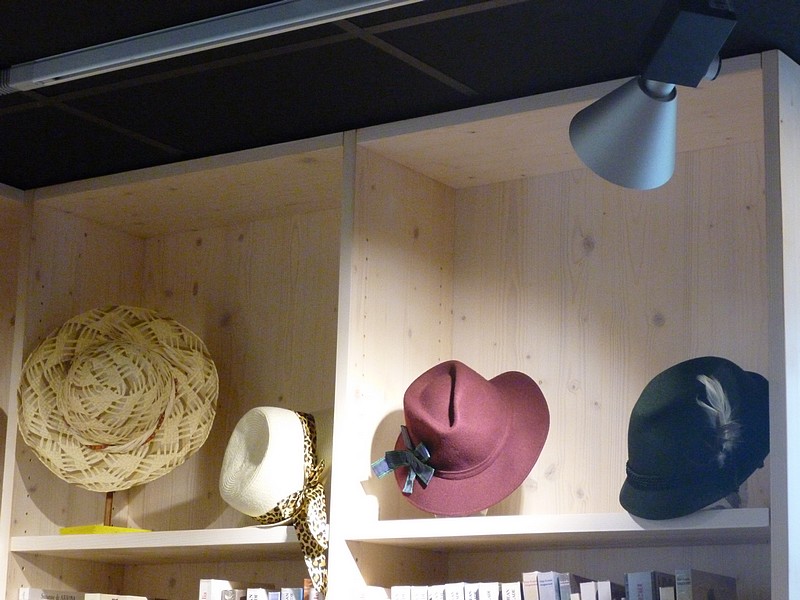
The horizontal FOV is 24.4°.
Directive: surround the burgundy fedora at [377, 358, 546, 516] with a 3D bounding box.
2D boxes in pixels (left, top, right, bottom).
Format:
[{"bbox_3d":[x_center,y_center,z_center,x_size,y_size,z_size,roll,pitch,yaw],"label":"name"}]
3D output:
[{"bbox_3d":[0.086,0.194,2.913,0.287,0.303,0.121,-31,-57,6],"label":"burgundy fedora"}]

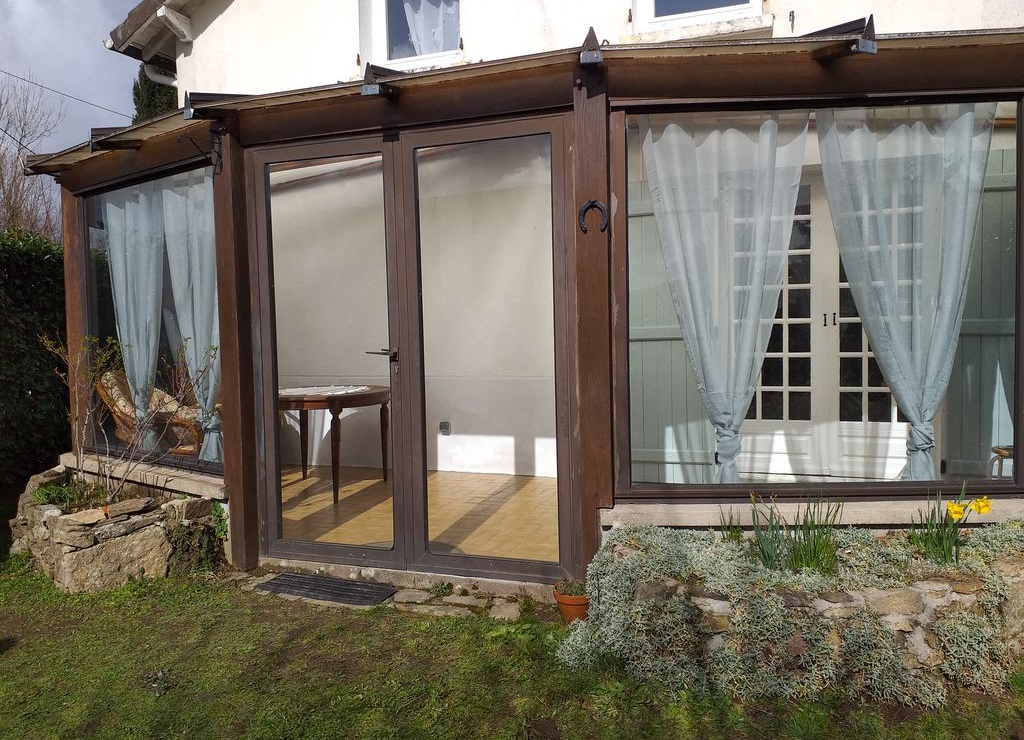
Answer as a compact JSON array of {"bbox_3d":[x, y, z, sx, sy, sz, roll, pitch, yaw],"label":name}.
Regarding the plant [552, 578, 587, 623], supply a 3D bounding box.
[{"bbox_3d":[0.266,1.021,3.375,0.178,0.195,0.178,0,3,19],"label":"plant"}]

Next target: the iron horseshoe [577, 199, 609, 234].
[{"bbox_3d":[0.353,-0.658,3.314,0.131,0.146,0.020,-1,3,8],"label":"iron horseshoe"}]

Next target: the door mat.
[{"bbox_3d":[-0.909,1.071,3.753,0.690,0.015,0.230,0,3,25],"label":"door mat"}]

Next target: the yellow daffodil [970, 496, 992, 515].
[{"bbox_3d":[1.890,0.545,3.096,0.080,0.072,0.055,-2,8,-23],"label":"yellow daffodil"}]

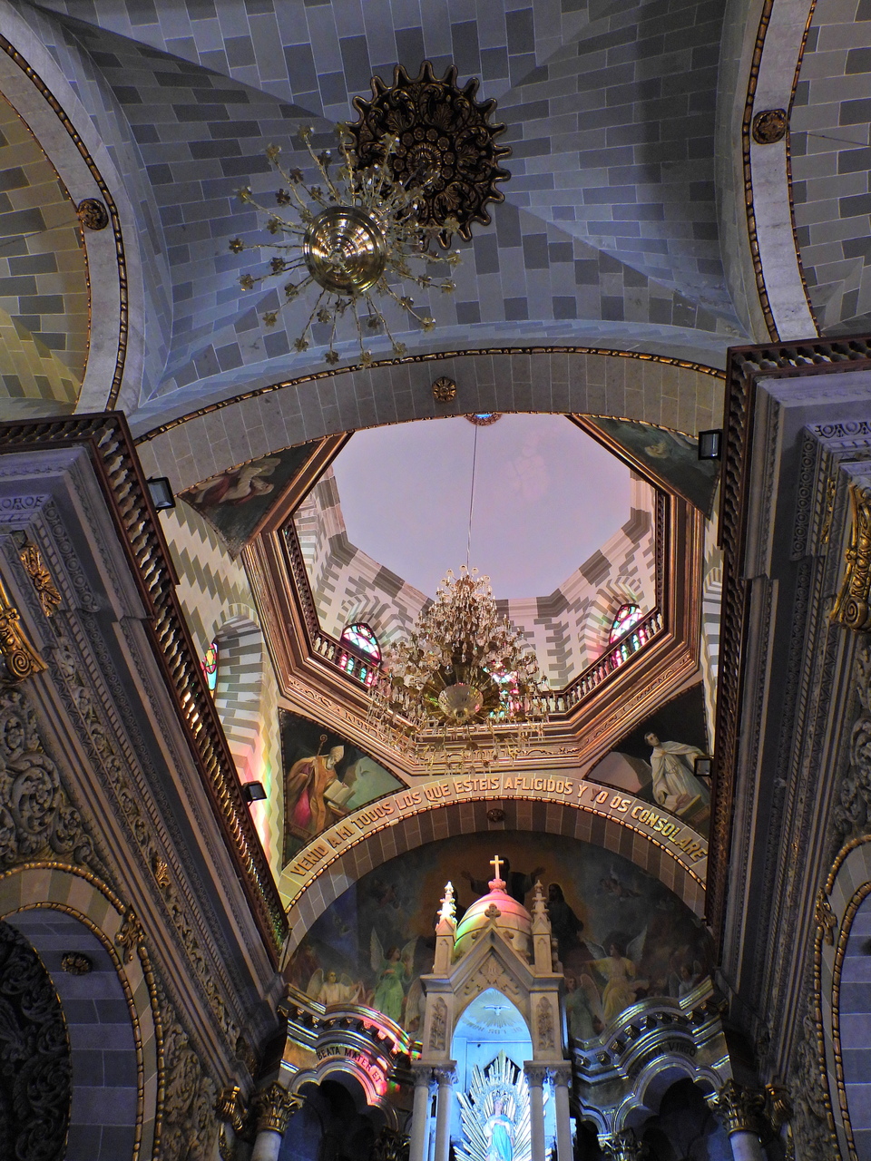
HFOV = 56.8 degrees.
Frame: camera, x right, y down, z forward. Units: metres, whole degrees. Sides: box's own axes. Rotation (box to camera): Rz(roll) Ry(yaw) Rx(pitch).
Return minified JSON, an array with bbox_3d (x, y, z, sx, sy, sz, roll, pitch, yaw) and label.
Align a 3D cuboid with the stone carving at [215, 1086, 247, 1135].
[{"bbox_3d":[-3.470,8.993,13.524,0.405,0.585,0.765,-4,-60,7],"label":"stone carving"}]

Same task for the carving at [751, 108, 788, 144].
[{"bbox_3d":[4.824,-6.540,11.595,0.468,0.153,0.468,-4,-60,7],"label":"carving"}]

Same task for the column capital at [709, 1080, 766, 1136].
[{"bbox_3d":[5.097,8.930,13.445,0.693,0.603,0.693,27,-61,-11],"label":"column capital"}]

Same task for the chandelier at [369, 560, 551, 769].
[{"bbox_3d":[0.502,1.036,14.378,2.684,4.620,2.684,-5,-60,7],"label":"chandelier"}]

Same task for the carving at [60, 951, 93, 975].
[{"bbox_3d":[-4.821,5.144,10.762,0.441,0.126,0.441,-4,-60,7],"label":"carving"}]

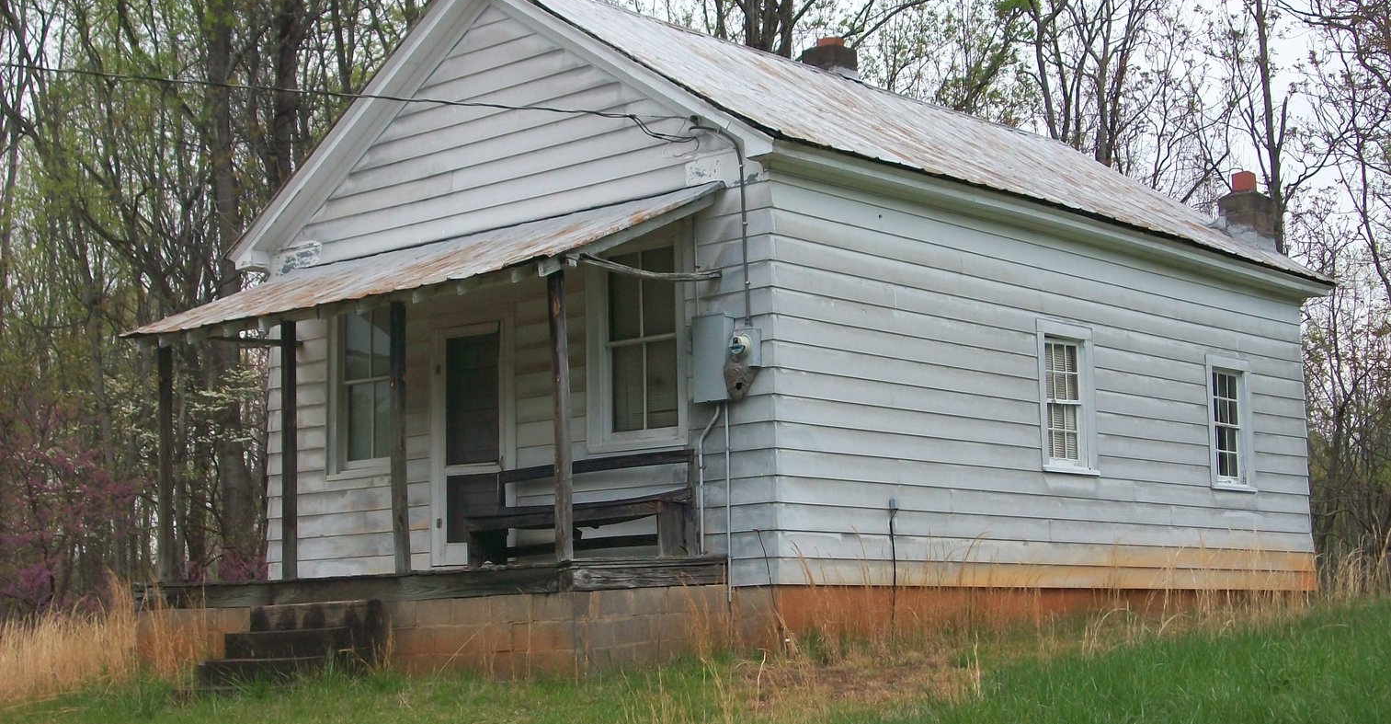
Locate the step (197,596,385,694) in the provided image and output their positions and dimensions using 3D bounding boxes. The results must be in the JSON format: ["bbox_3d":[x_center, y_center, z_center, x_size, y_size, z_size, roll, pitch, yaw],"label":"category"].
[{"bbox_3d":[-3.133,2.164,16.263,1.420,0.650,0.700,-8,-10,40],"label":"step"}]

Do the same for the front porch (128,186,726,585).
[{"bbox_3d":[-2.344,0.272,17.303,5.330,2.900,1.790,-8,-10,40],"label":"front porch"}]

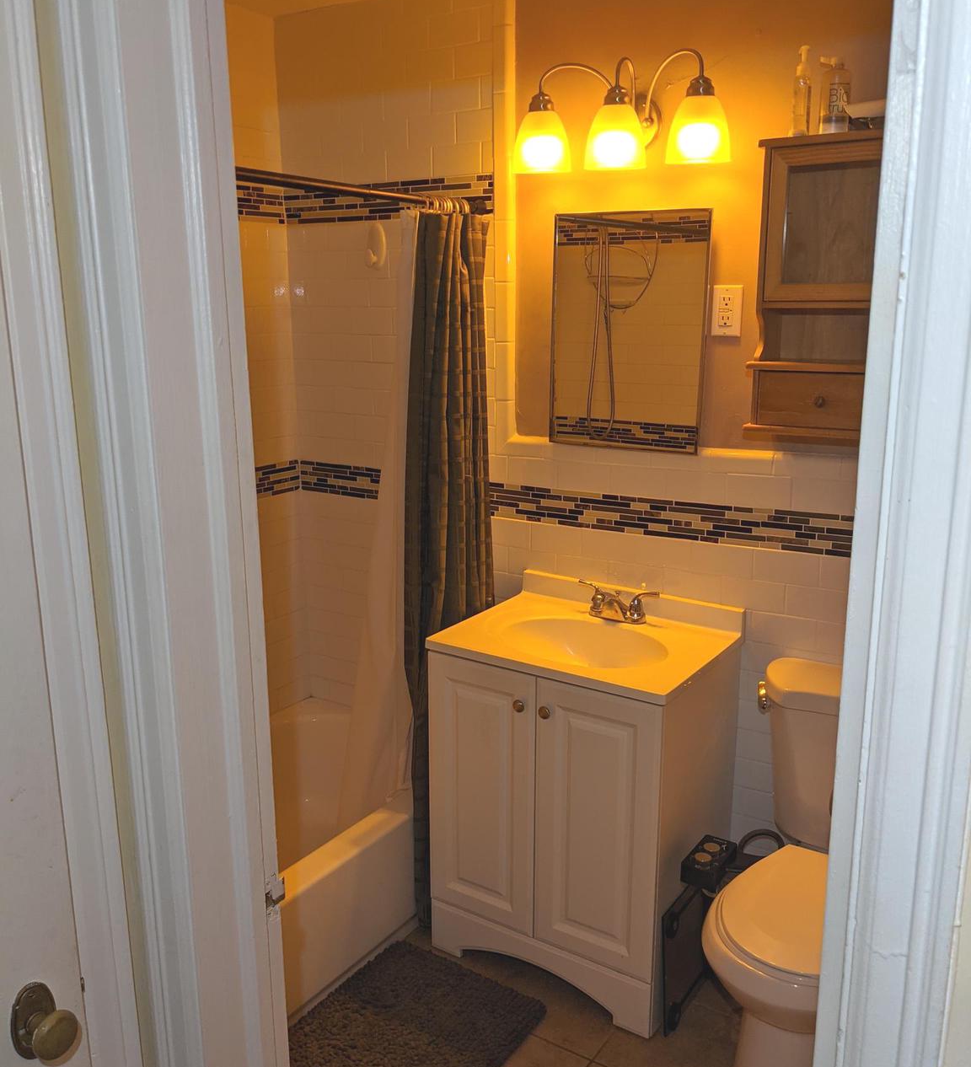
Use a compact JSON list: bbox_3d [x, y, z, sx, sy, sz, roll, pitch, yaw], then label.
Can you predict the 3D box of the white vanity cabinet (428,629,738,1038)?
[{"bbox_3d":[0.246,0.659,2.541,0.606,0.829,0.459,9,16,33],"label":"white vanity cabinet"}]

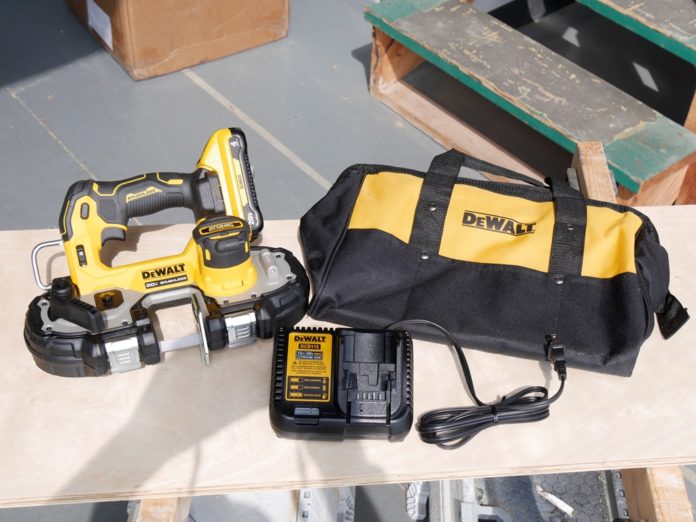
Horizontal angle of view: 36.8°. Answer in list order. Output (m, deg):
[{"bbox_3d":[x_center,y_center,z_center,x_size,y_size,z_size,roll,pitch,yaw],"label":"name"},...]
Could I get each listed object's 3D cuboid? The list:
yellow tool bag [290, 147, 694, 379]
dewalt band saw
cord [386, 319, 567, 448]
[{"bbox_3d":[0.172,-0.021,1.282,0.467,0.183,0.182,11,48,8],"label":"yellow tool bag"},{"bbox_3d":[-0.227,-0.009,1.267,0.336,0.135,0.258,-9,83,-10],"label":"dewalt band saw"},{"bbox_3d":[0.155,0.138,1.231,0.217,0.040,0.166,1,47,-1],"label":"cord"}]

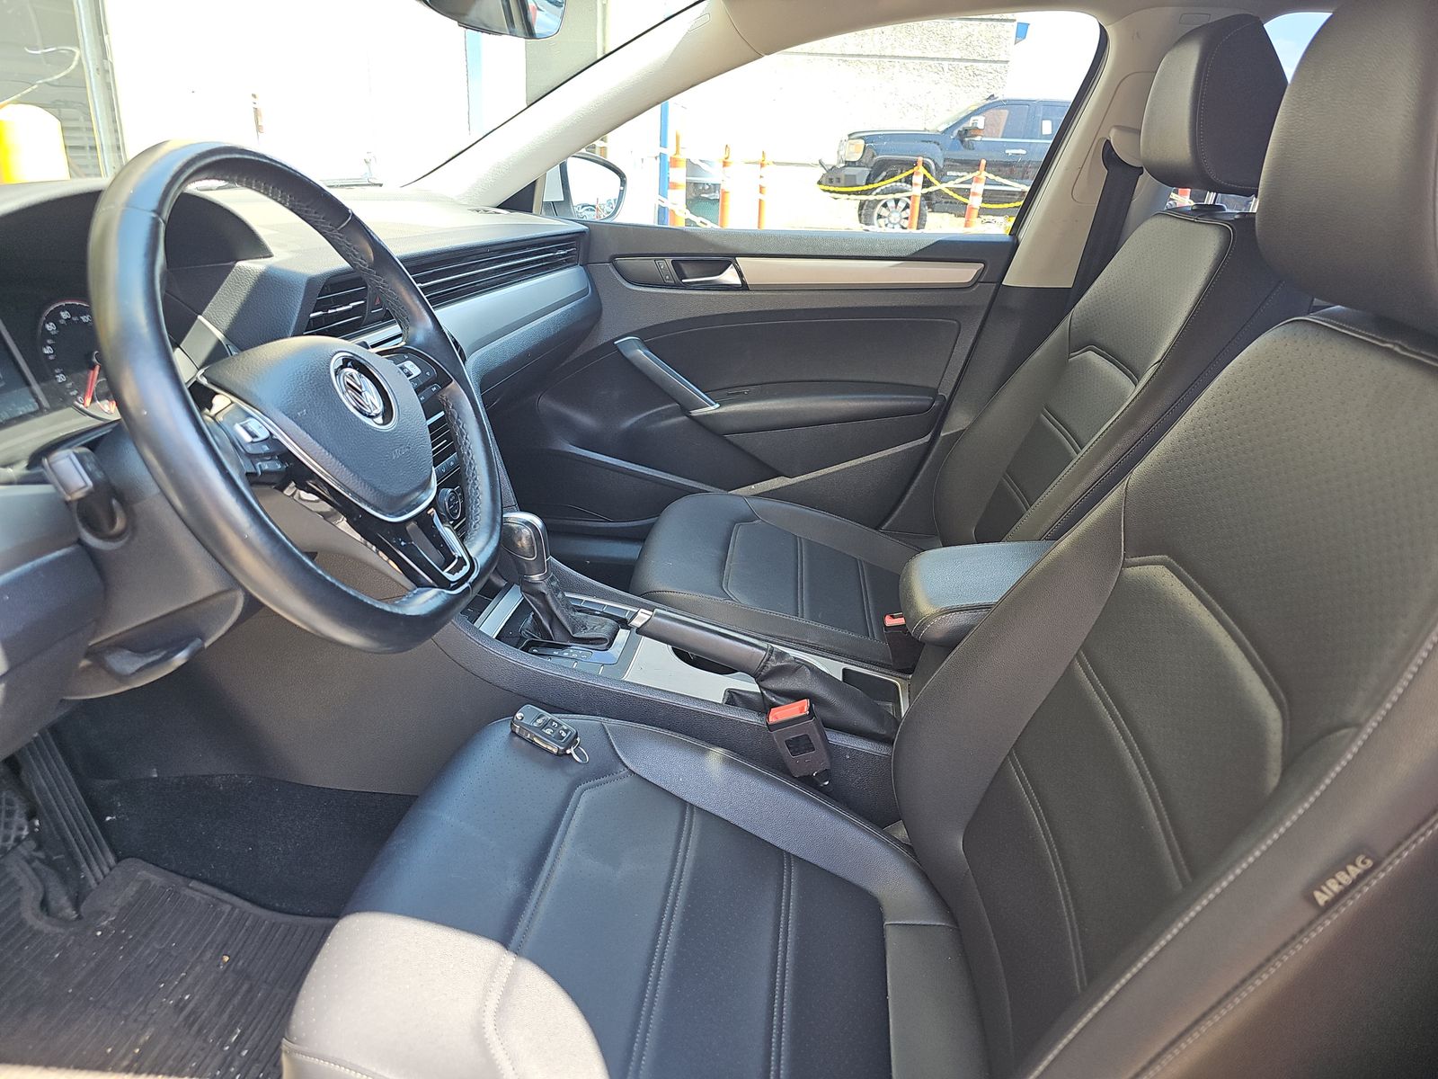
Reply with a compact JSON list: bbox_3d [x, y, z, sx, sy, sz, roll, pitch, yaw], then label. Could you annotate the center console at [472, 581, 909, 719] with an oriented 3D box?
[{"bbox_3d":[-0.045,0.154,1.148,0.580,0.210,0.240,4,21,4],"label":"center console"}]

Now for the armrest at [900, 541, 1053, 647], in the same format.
[{"bbox_3d":[0.348,0.069,1.074,0.290,0.085,0.180,4,21,4],"label":"armrest"}]

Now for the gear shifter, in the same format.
[{"bbox_3d":[-0.185,0.052,1.124,0.140,0.160,0.085,4,21,4],"label":"gear shifter"}]

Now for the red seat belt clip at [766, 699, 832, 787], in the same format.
[{"bbox_3d":[0.085,0.215,1.007,0.048,0.100,0.028,-21,17,13],"label":"red seat belt clip"}]

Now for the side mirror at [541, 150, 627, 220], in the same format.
[{"bbox_3d":[-0.275,-0.682,1.888,0.130,0.160,0.220,11,22,21],"label":"side mirror"}]

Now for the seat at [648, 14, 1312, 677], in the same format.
[{"bbox_3d":[0.296,-0.170,1.392,0.840,1.060,0.540,4,21,4],"label":"seat"}]

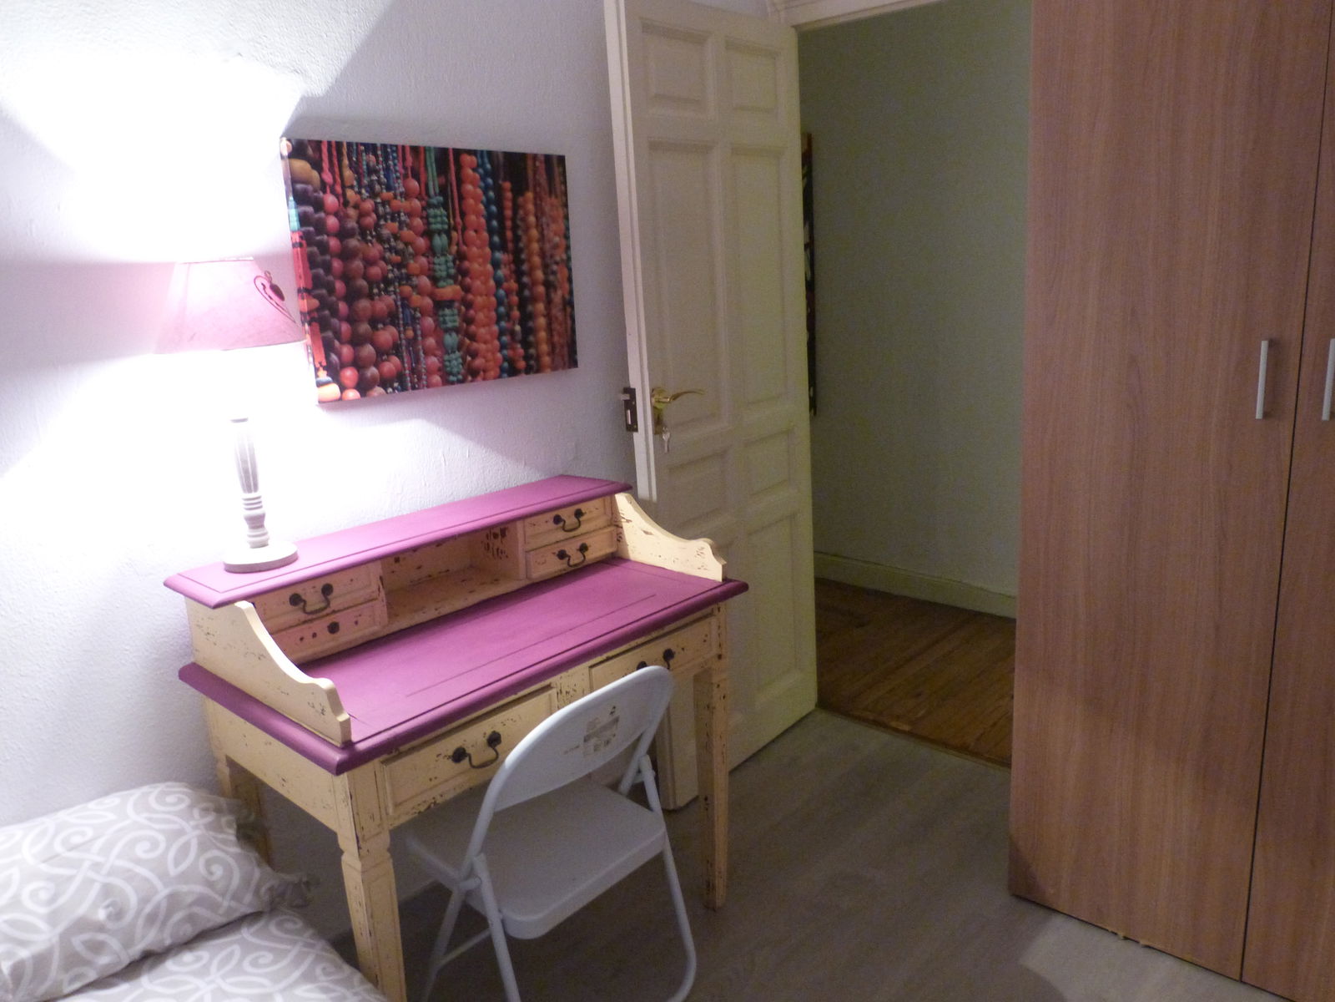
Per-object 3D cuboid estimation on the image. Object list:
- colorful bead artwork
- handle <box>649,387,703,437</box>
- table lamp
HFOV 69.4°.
[{"bbox_3d":[-0.486,-0.517,2.150,0.026,0.508,0.700,9,18,43],"label":"colorful bead artwork"},{"bbox_3d":[0.029,-0.223,2.348,0.060,0.111,0.149,7,17,39],"label":"handle"},{"bbox_3d":[-0.731,-0.143,1.647,0.227,0.523,0.227,9,18,43],"label":"table lamp"}]

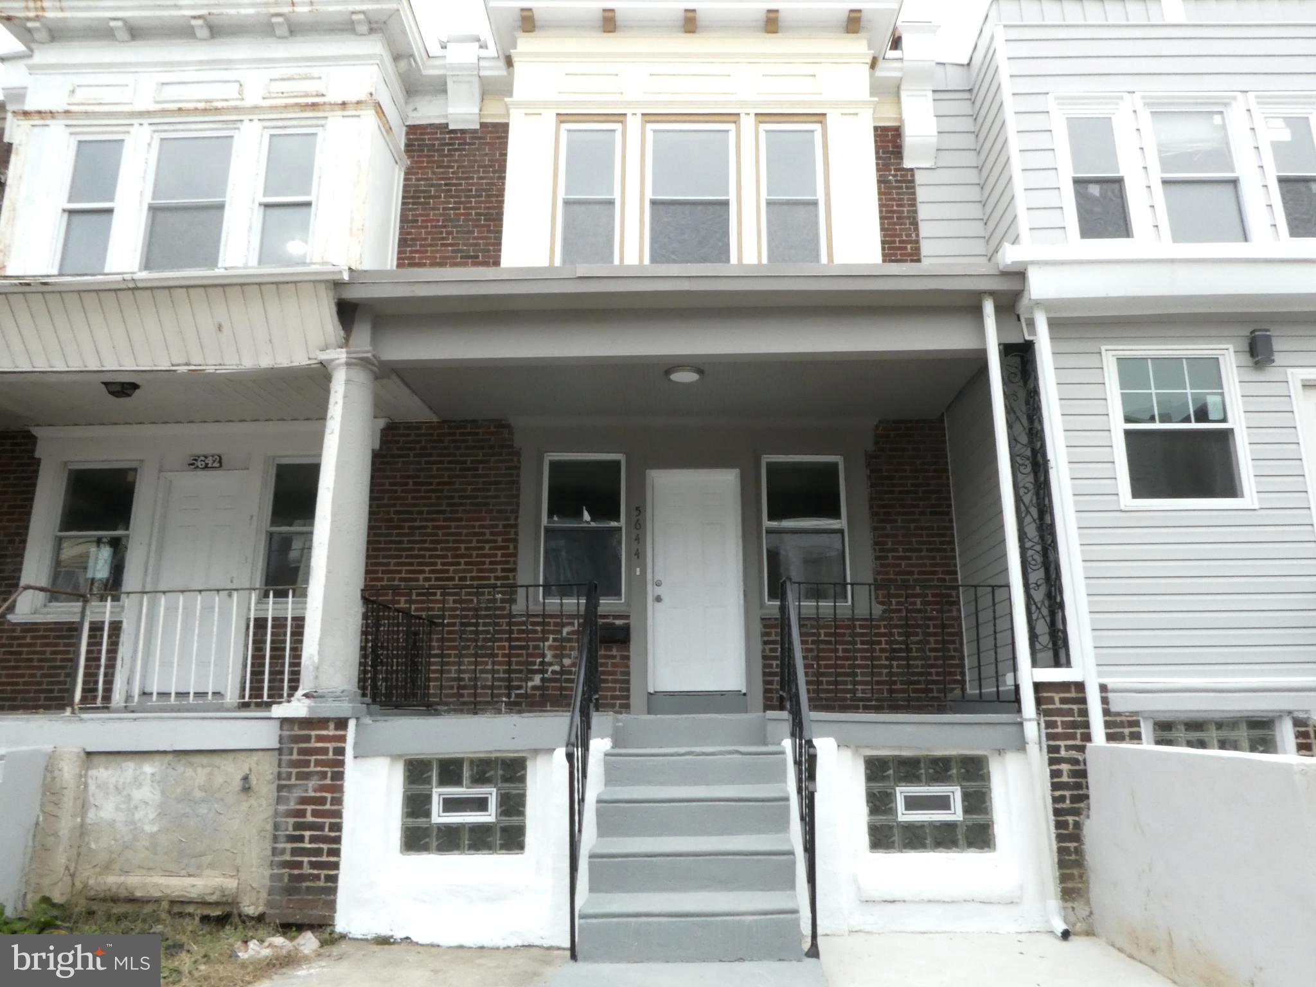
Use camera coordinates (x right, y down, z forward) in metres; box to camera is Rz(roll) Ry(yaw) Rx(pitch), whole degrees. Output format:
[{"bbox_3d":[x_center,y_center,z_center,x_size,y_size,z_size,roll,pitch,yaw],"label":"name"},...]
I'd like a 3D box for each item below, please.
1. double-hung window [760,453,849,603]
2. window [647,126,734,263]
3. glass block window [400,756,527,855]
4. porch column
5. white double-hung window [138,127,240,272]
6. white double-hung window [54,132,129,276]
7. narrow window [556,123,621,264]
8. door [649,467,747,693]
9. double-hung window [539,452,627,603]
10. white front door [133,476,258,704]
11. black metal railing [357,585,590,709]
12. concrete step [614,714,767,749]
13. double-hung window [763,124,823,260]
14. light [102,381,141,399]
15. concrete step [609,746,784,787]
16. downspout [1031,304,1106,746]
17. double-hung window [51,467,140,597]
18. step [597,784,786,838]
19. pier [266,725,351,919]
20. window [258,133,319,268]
[{"bbox_3d":[1.379,0.335,8.526,0.772,1.414,0.100,0,-14,0],"label":"double-hung window"},{"bbox_3d":[0.298,-2.701,8.265,0.813,1.491,0.100,-1,-14,-1],"label":"window"},{"bbox_3d":[-1.213,1.962,5.757,0.785,0.585,0.100,-1,-13,0],"label":"glass block window"},{"bbox_3d":[-2.110,0.218,6.122,0.440,2.390,0.440,-1,-13,0],"label":"porch column"},{"bbox_3d":[-4.446,-2.770,8.679,0.820,1.560,0.120,-1,-13,3],"label":"white double-hung window"},{"bbox_3d":[-5.407,-2.758,8.725,0.555,1.560,0.120,-1,-13,3],"label":"white double-hung window"},{"bbox_3d":[-0.616,-2.711,8.209,0.650,1.591,0.120,-1,-14,-1],"label":"narrow window"},{"bbox_3d":[0.346,0.783,8.446,0.893,2.078,0.120,-1,-14,-1],"label":"door"},{"bbox_3d":[-0.699,0.319,8.643,0.780,1.420,0.100,-1,-13,0],"label":"double-hung window"},{"bbox_3d":[-4.271,0.808,8.376,0.813,2.116,0.120,-1,-14,-1],"label":"white front door"},{"bbox_3d":[-1.220,1.024,6.060,1.541,0.817,0.050,-1,-14,-1],"label":"black metal railing"},{"bbox_3d":[0.203,1.492,5.781,0.945,0.200,0.280,-1,-13,0],"label":"concrete step"},{"bbox_3d":[1.239,-2.636,8.308,0.551,1.570,0.100,0,-14,0],"label":"double-hung window"},{"bbox_3d":[-4.583,-0.860,7.774,0.250,0.095,0.210,-1,-13,0],"label":"light"},{"bbox_3d":[0.215,1.608,5.379,1.046,0.209,0.290,0,-14,0],"label":"concrete step"},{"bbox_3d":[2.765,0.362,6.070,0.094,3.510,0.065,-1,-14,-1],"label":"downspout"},{"bbox_3d":[-5.349,0.351,8.646,0.680,1.300,0.100,0,-13,0],"label":"double-hung window"},{"bbox_3d":[0.196,1.785,5.121,1.060,0.240,0.280,-1,-13,0],"label":"step"},{"bbox_3d":[-2.111,2.008,5.687,0.418,1.165,0.420,-1,-13,0],"label":"pier"},{"bbox_3d":[-3.320,-2.642,8.184,0.536,1.443,0.100,-1,-14,-1],"label":"window"}]

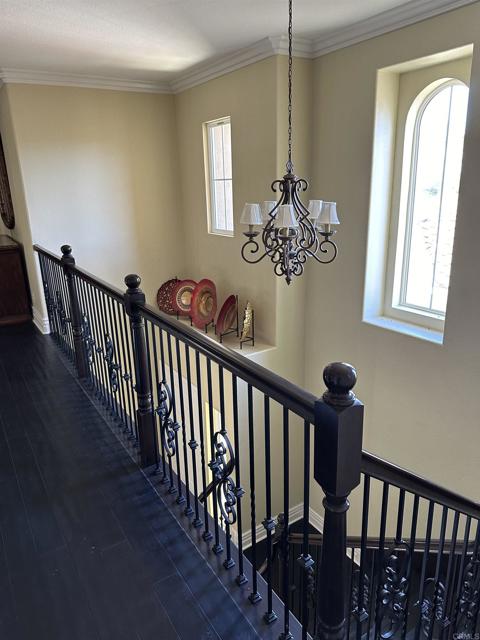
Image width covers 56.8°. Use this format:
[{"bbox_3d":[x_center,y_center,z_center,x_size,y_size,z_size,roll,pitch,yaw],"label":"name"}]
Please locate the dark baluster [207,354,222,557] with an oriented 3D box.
[{"bbox_3d":[-0.114,0.628,1.957,0.038,0.974,0.038,-11,19,-30],"label":"dark baluster"}]

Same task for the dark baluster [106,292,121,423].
[{"bbox_3d":[-0.896,0.282,3.130,0.037,0.962,0.037,-11,19,-30],"label":"dark baluster"}]

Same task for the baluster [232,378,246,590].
[{"bbox_3d":[-0.004,0.656,1.757,0.037,0.962,0.037,-11,19,-30],"label":"baluster"}]

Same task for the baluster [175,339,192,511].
[{"bbox_3d":[-0.278,0.558,2.211,0.038,0.974,0.038,-11,19,-30],"label":"baluster"}]

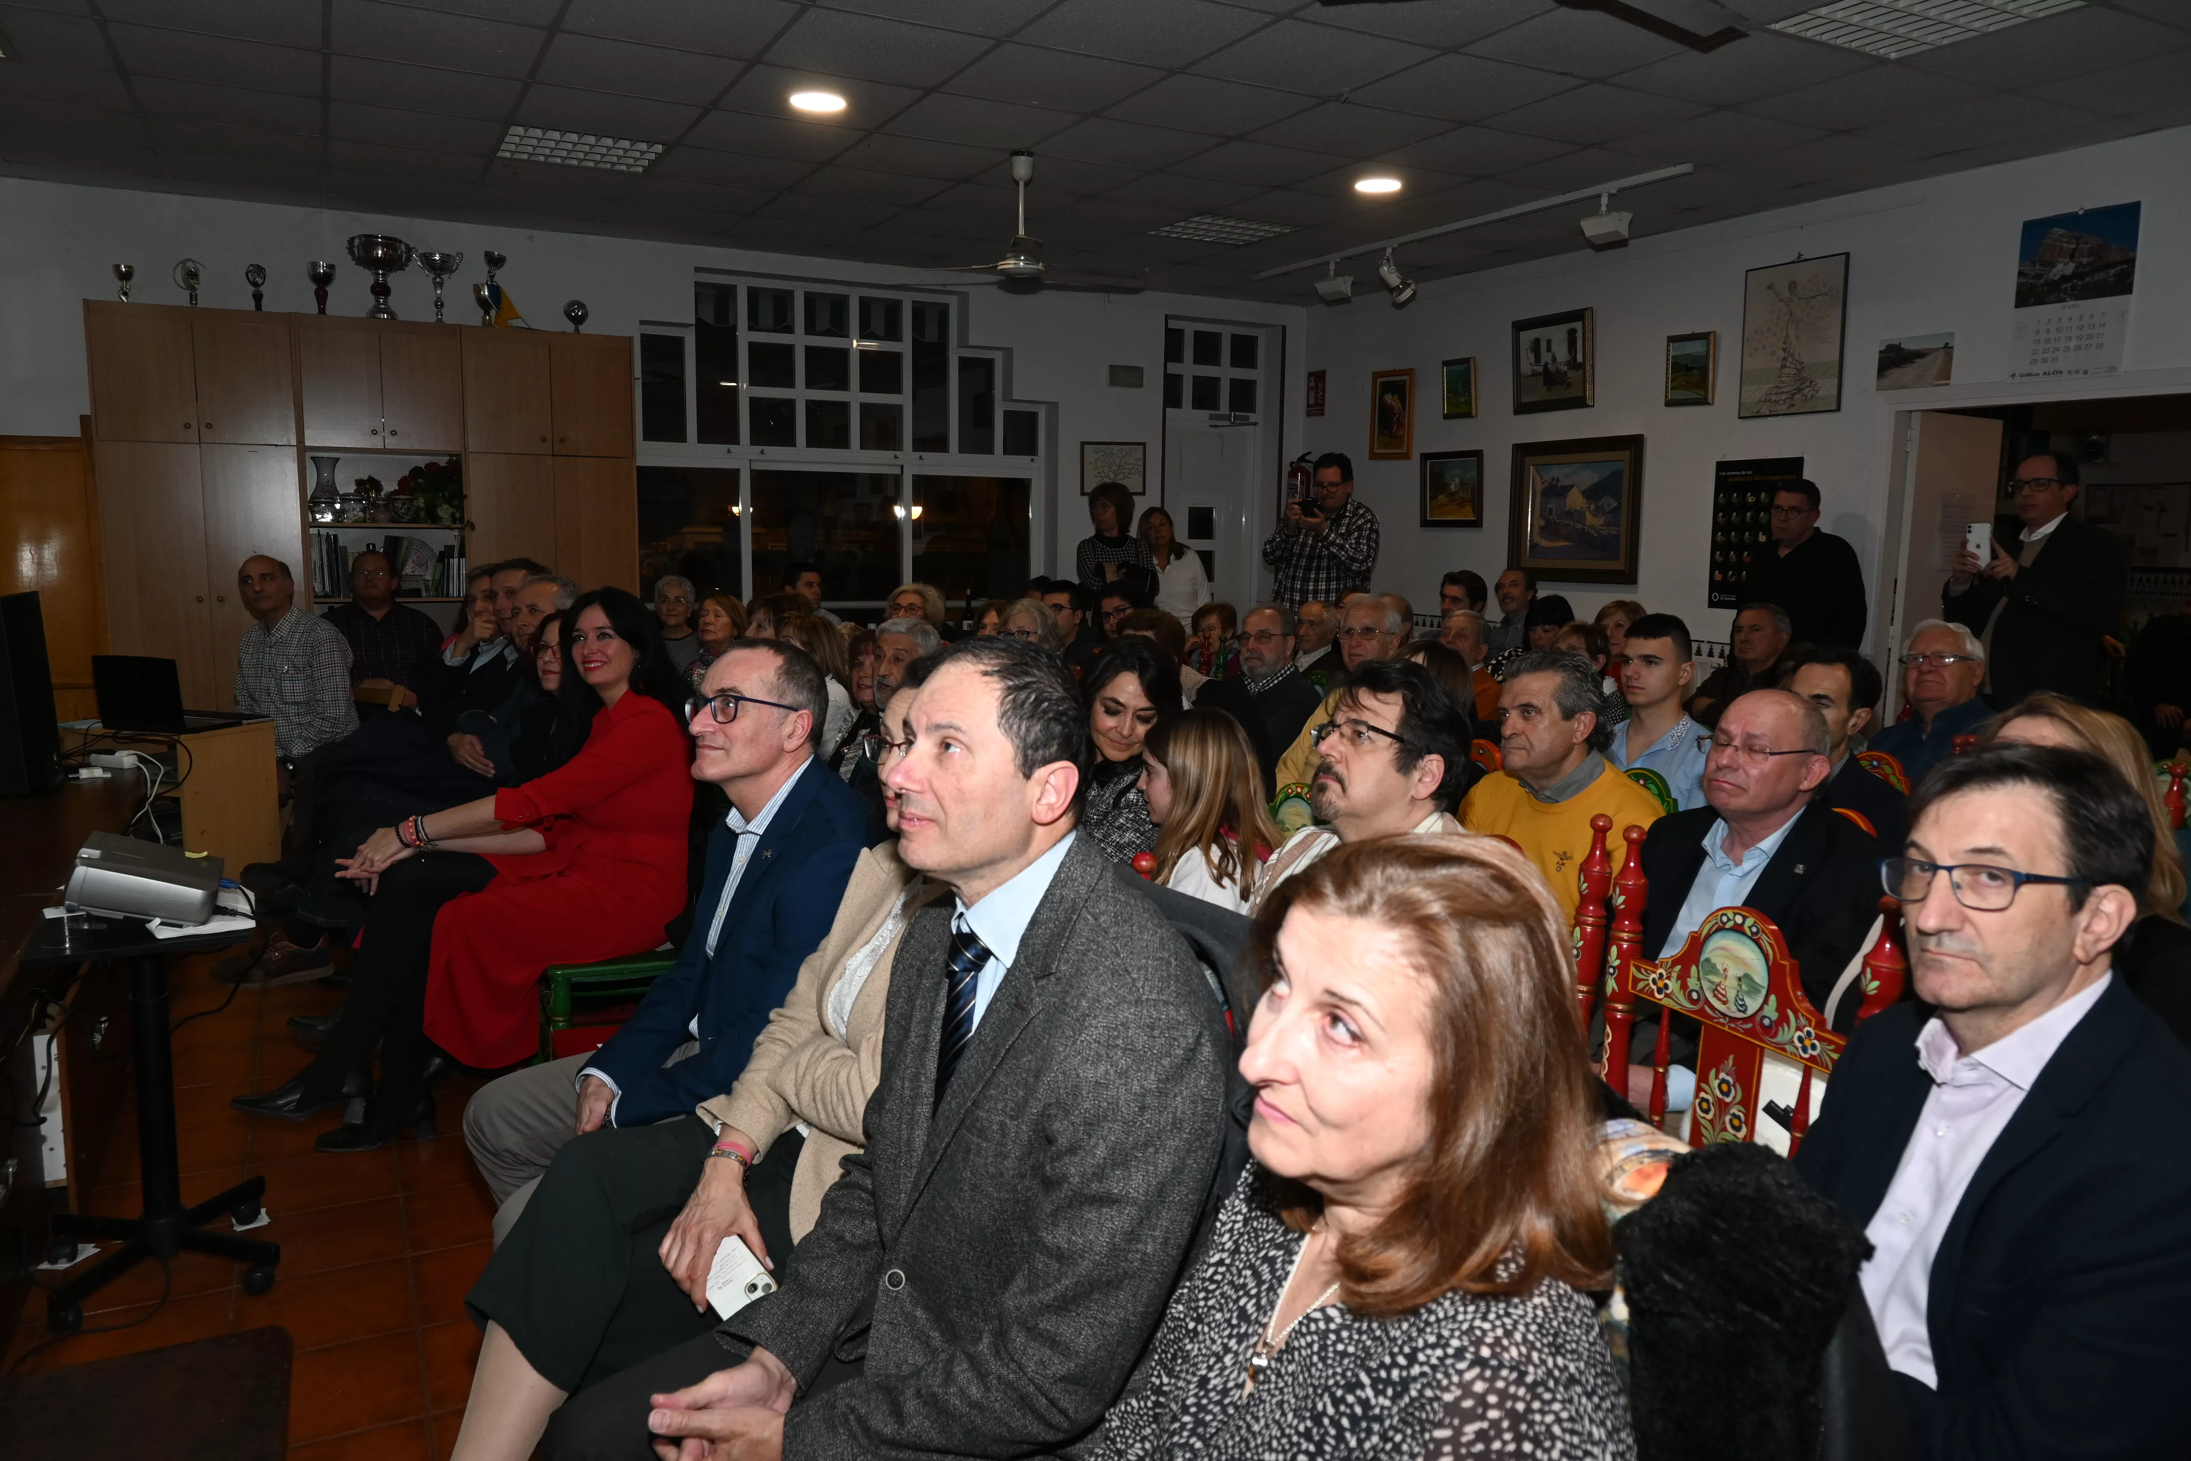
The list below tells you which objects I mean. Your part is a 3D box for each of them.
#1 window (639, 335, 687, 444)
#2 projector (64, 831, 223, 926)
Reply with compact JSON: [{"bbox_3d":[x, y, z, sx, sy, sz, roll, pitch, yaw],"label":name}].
[{"bbox_3d":[-2.341,-1.851,7.937,0.235,0.570,0.060,-3,9,-28],"label":"window"},{"bbox_3d":[-1.772,0.281,2.732,0.220,0.083,0.275,14,1,-28],"label":"projector"}]

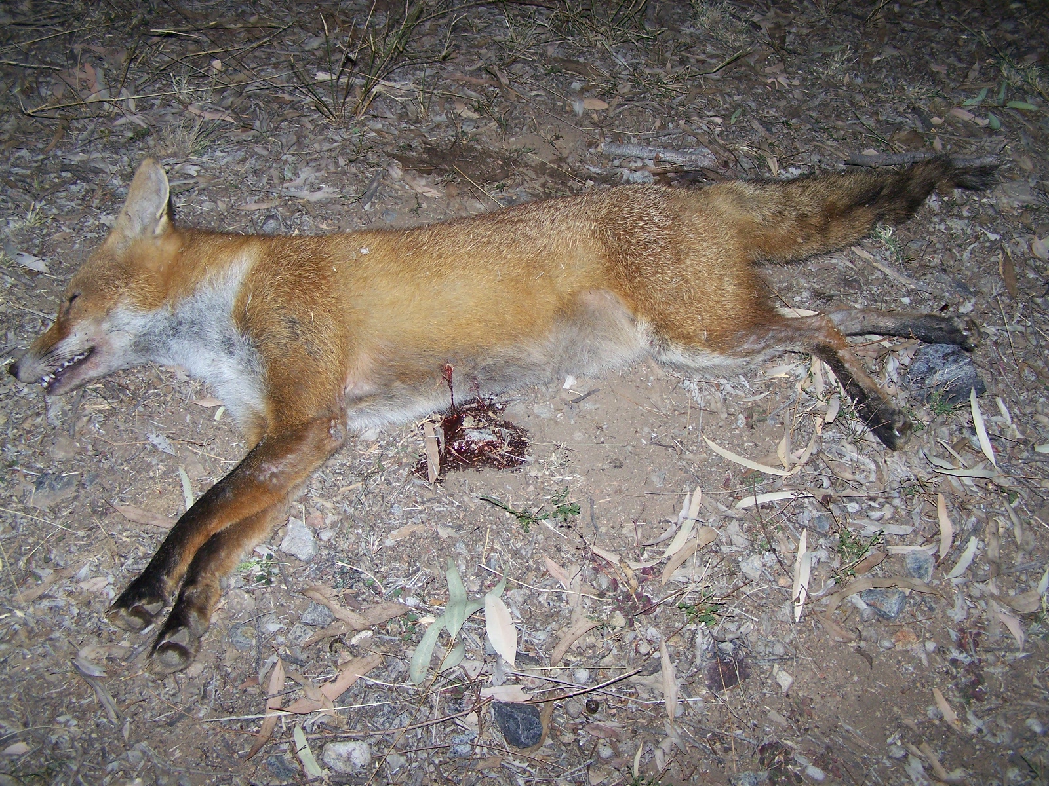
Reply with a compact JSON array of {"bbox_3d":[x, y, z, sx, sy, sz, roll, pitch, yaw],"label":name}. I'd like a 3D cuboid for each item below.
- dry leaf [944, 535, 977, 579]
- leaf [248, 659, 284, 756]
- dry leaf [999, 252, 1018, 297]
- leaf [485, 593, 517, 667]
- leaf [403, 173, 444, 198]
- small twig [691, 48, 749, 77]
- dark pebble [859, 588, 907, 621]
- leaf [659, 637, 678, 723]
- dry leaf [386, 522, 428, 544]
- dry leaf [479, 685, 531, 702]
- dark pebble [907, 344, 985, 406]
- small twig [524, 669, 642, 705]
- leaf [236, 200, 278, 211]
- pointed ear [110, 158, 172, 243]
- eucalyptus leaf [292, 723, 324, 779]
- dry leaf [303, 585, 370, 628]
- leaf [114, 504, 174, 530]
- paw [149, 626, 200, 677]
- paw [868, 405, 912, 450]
[{"bbox_3d":[0.393,0.149,1.029,0.010,0.010,0.057,31,56,24],"label":"dry leaf"},{"bbox_3d":[-0.206,0.255,0.935,0.014,0.013,0.089,6,49,5],"label":"leaf"},{"bbox_3d":[0.538,-0.132,1.274,0.011,0.010,0.072,5,49,4],"label":"dry leaf"},{"bbox_3d":[-0.020,0.196,0.950,0.022,0.009,0.073,-16,52,-13],"label":"leaf"},{"bbox_3d":[-0.120,-0.235,1.319,0.059,0.007,0.014,31,57,23],"label":"leaf"},{"bbox_3d":[0.269,-0.440,1.541,0.111,0.012,0.016,-29,55,-23],"label":"small twig"},{"bbox_3d":[0.310,0.182,0.991,0.039,0.025,0.029,1,49,1],"label":"dark pebble"},{"bbox_3d":[0.117,0.232,0.929,0.011,0.010,0.073,-2,50,-1],"label":"leaf"},{"bbox_3d":[-0.106,0.124,1.021,0.041,0.008,0.011,-25,54,-19],"label":"dry leaf"},{"bbox_3d":[-0.015,0.238,0.912,0.040,0.007,0.012,1,54,1],"label":"dry leaf"},{"bbox_3d":[0.409,-0.017,1.122,0.071,0.035,0.057,0,50,0],"label":"dark pebble"},{"bbox_3d":[0.050,0.244,0.949,0.103,0.008,0.008,-13,50,-11],"label":"small twig"},{"bbox_3d":[-0.302,-0.213,1.301,0.046,0.007,0.010,-15,52,-12],"label":"leaf"},{"bbox_3d":[-0.370,-0.191,1.111,0.052,0.033,0.080,-10,67,15],"label":"pointed ear"},{"bbox_3d":[-0.167,0.275,0.886,0.011,0.006,0.045,-26,58,-18],"label":"eucalyptus leaf"},{"bbox_3d":[-0.159,0.180,0.971,0.069,0.012,0.013,30,56,23],"label":"dry leaf"},{"bbox_3d":[-0.347,0.114,1.060,0.077,0.010,0.013,12,50,10],"label":"leaf"},{"bbox_3d":[-0.279,0.206,0.918,0.034,0.029,0.041,25,58,17],"label":"paw"},{"bbox_3d":[0.332,0.032,1.045,0.034,0.030,0.045,-28,59,-19],"label":"paw"}]

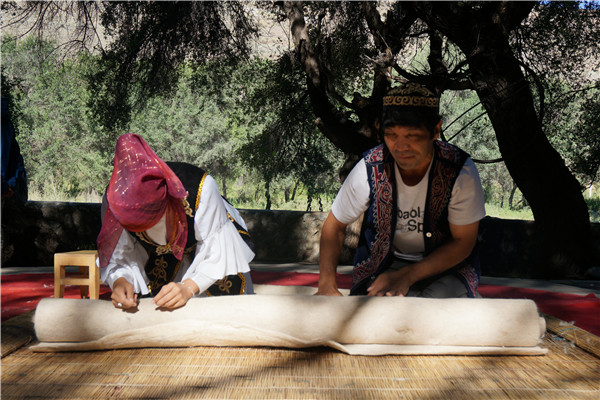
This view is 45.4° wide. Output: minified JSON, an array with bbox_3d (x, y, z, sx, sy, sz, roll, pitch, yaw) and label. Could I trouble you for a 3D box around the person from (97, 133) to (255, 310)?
[{"bbox_3d":[-0.415,0.125,2.450,0.500,0.660,0.720,1,2,16],"label":"person"}]

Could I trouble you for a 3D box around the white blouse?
[{"bbox_3d":[-0.395,0.110,2.320,0.480,0.400,0.400,1,2,14],"label":"white blouse"}]

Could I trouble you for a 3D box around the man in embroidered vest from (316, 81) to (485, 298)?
[{"bbox_3d":[0.345,0.020,2.500,0.580,0.840,0.680,0,2,9],"label":"man in embroidered vest"}]

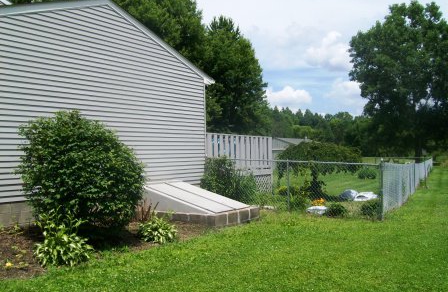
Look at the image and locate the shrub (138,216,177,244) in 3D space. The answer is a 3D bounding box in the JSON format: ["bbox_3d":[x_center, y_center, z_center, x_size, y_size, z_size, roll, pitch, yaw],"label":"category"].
[{"bbox_3d":[-1.085,1.335,7.150,0.610,0.385,0.580,0,0,0],"label":"shrub"}]

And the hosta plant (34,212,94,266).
[{"bbox_3d":[-2.200,1.210,6.030,0.760,0.620,0.760,0,0,-14],"label":"hosta plant"}]

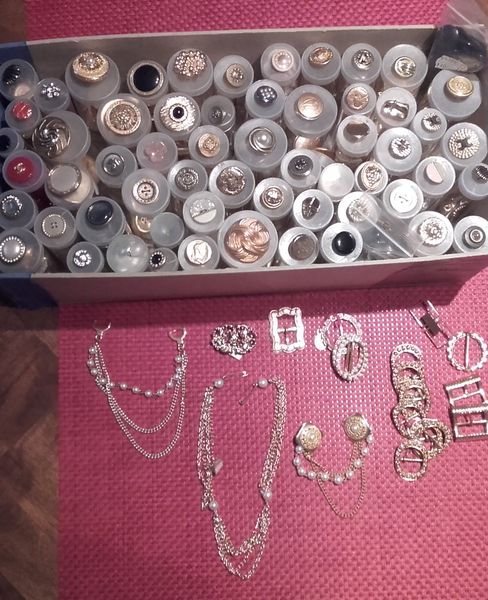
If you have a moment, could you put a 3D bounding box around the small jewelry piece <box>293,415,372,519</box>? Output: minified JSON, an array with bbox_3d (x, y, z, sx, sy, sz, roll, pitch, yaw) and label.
[{"bbox_3d":[0.068,0.124,0.619,0.061,0.012,0.074,-5,81,-2],"label":"small jewelry piece"}]

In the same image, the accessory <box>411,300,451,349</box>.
[{"bbox_3d":[0.143,0.020,0.640,0.016,0.006,0.035,-29,83,-5],"label":"accessory"}]

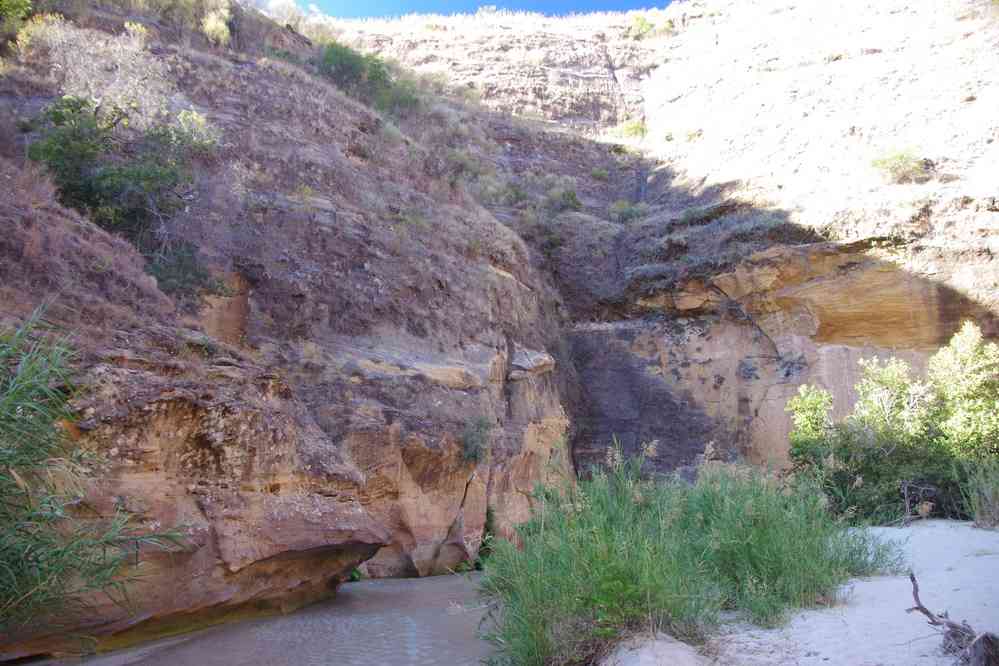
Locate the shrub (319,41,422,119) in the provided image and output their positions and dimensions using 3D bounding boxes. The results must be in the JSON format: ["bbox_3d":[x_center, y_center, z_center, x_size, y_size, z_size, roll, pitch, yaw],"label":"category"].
[{"bbox_3d":[-6.687,-13.183,39.000,5.100,3.400,3.700,2,-10,-10],"label":"shrub"}]

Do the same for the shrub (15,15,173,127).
[{"bbox_3d":[-11.536,-7.379,21.500,3.900,2.650,3.100,5,-11,-30],"label":"shrub"}]

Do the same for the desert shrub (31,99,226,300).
[{"bbox_3d":[-8.892,-3.194,18.000,4.010,4.490,3.410,5,-11,-27],"label":"desert shrub"}]

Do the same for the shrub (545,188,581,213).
[{"bbox_3d":[3.415,-7.066,40.000,2.000,1.400,1.700,-1,-10,5],"label":"shrub"}]

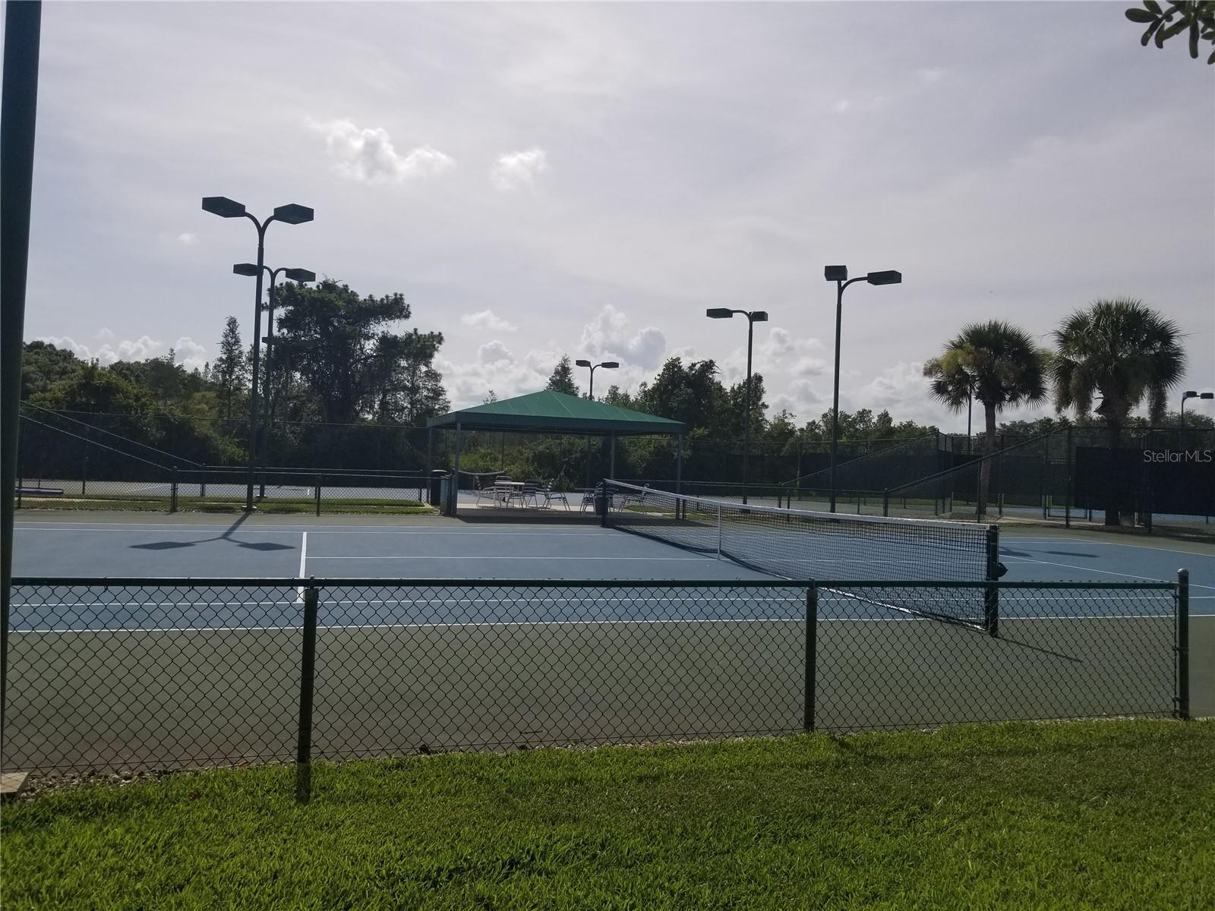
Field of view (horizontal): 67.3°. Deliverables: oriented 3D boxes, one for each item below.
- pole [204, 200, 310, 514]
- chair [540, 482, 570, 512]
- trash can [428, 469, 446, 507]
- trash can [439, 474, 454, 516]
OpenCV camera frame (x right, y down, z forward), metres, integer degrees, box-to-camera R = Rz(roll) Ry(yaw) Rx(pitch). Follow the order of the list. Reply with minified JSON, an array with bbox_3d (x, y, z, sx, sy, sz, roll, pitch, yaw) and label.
[{"bbox_3d":[-8.530,-2.281,22.100,2.400,7.250,1.500,2,0,-17],"label":"pole"},{"bbox_3d":[-1.516,1.200,26.400,0.780,0.870,0.600,2,0,-17],"label":"chair"},{"bbox_3d":[-5.035,0.974,27.150,0.490,1.100,0.490,2,0,-17],"label":"trash can"},{"bbox_3d":[-4.037,1.012,22.900,0.380,1.040,0.380,2,0,-17],"label":"trash can"}]

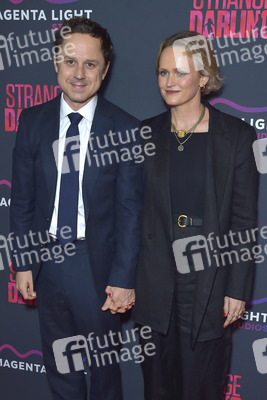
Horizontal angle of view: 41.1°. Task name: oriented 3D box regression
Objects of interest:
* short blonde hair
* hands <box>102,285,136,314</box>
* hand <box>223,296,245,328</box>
[{"bbox_3d":[0.192,-0.461,1.200,0.185,0.215,0.215,9,10,34],"label":"short blonde hair"},{"bbox_3d":[-0.053,0.364,1.290,0.115,0.093,0.090,1,8,-3],"label":"hands"},{"bbox_3d":[0.365,0.409,1.300,0.075,0.108,0.075,3,8,6],"label":"hand"}]

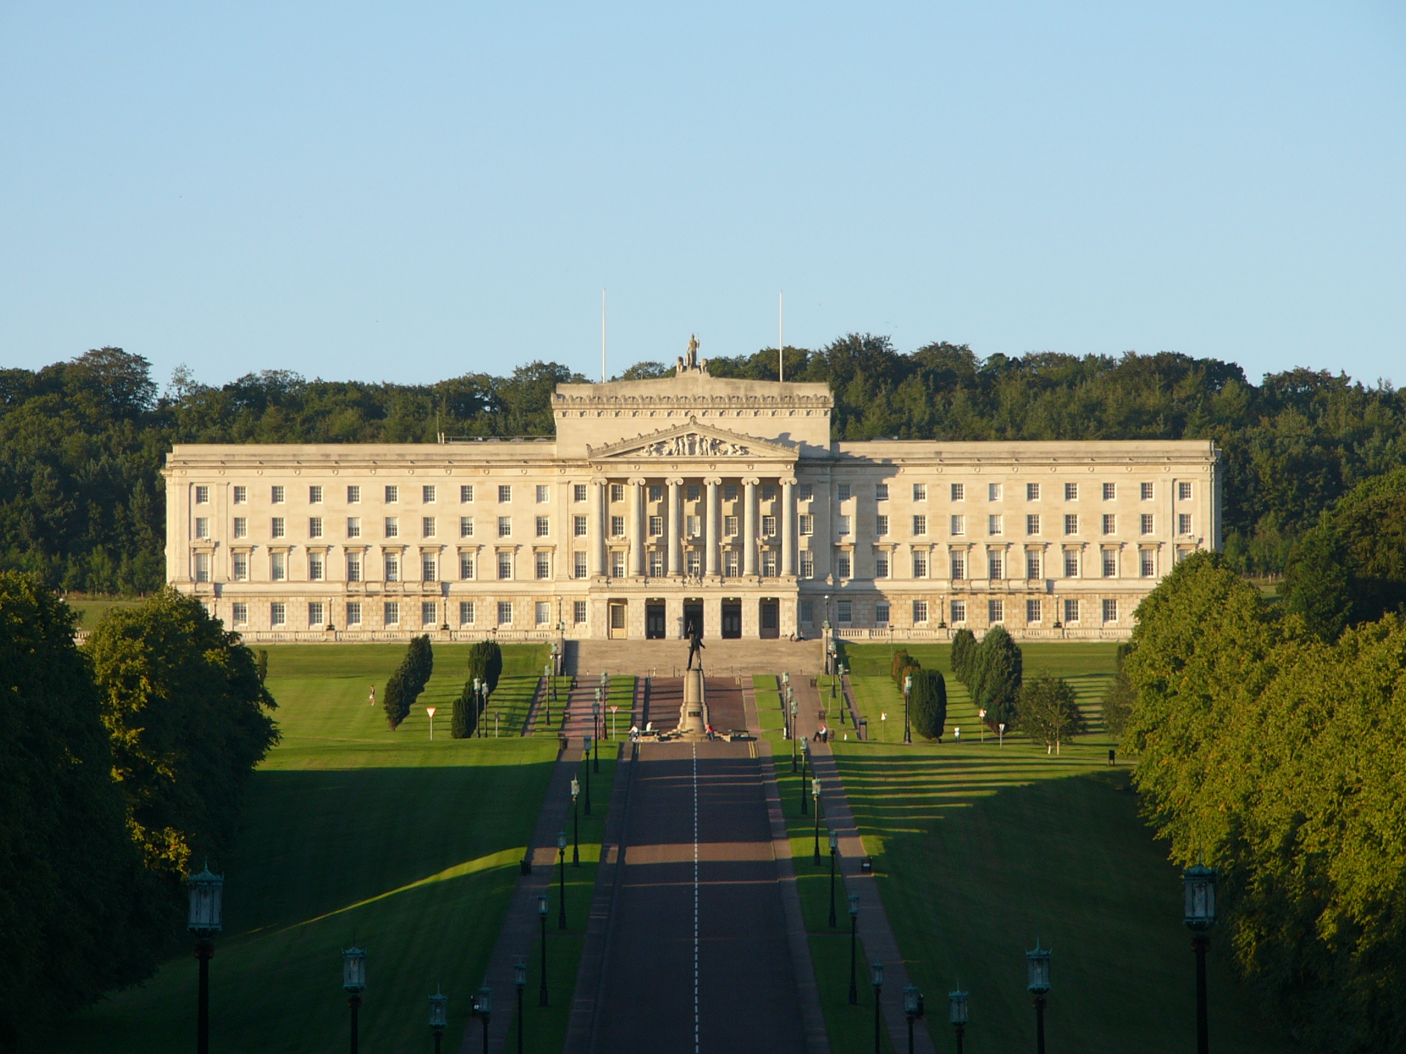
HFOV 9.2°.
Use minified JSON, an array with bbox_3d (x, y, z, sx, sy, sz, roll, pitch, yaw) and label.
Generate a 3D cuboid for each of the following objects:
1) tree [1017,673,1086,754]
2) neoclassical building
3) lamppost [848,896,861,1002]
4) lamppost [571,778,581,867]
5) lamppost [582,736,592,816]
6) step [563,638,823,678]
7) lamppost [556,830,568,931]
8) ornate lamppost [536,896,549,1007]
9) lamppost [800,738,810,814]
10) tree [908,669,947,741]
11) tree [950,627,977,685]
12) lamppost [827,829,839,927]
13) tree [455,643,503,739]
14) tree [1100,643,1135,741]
[{"bbox_3d":[27.313,14.605,685.000,5.400,6.400,5.200,0,-4,0],"label":"tree"},{"bbox_3d":[-0.998,-3.508,933.000,111.500,30.300,50.000,0,-1,0],"label":"neoclassical building"},{"bbox_3d":[6.961,19.467,402.500,0.500,5.100,0.500,0,-1,0],"label":"lamppost"},{"bbox_3d":[-7.539,17.462,518.000,0.500,5.300,0.500,0,-1,0],"label":"lamppost"},{"bbox_3d":[-7.839,16.872,593.000,0.520,5.400,0.520,0,-4,0],"label":"lamppost"},{"bbox_3d":[-0.871,13.017,866.000,25.800,4.100,19.000,0,-1,0],"label":"step"},{"bbox_3d":[-7.652,19.231,476.000,0.520,5.400,0.520,0,-4,0],"label":"lamppost"},{"bbox_3d":[-7.634,20.321,418.000,0.520,5.400,0.520,0,-4,0],"label":"ornate lamppost"},{"bbox_3d":[6.732,16.396,575.500,0.500,5.100,0.500,0,-1,0],"label":"lamppost"},{"bbox_3d":[17.681,13.895,684.000,3.100,5.700,3.100,0,-1,0],"label":"tree"},{"bbox_3d":[24.892,12.499,835.000,2.800,5.600,2.800,0,-4,0],"label":"tree"},{"bbox_3d":[7.095,19.130,476.000,0.520,5.400,0.520,0,-4,0],"label":"lamppost"},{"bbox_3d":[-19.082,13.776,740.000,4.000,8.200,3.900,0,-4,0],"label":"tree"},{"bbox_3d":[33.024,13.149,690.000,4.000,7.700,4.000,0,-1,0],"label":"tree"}]

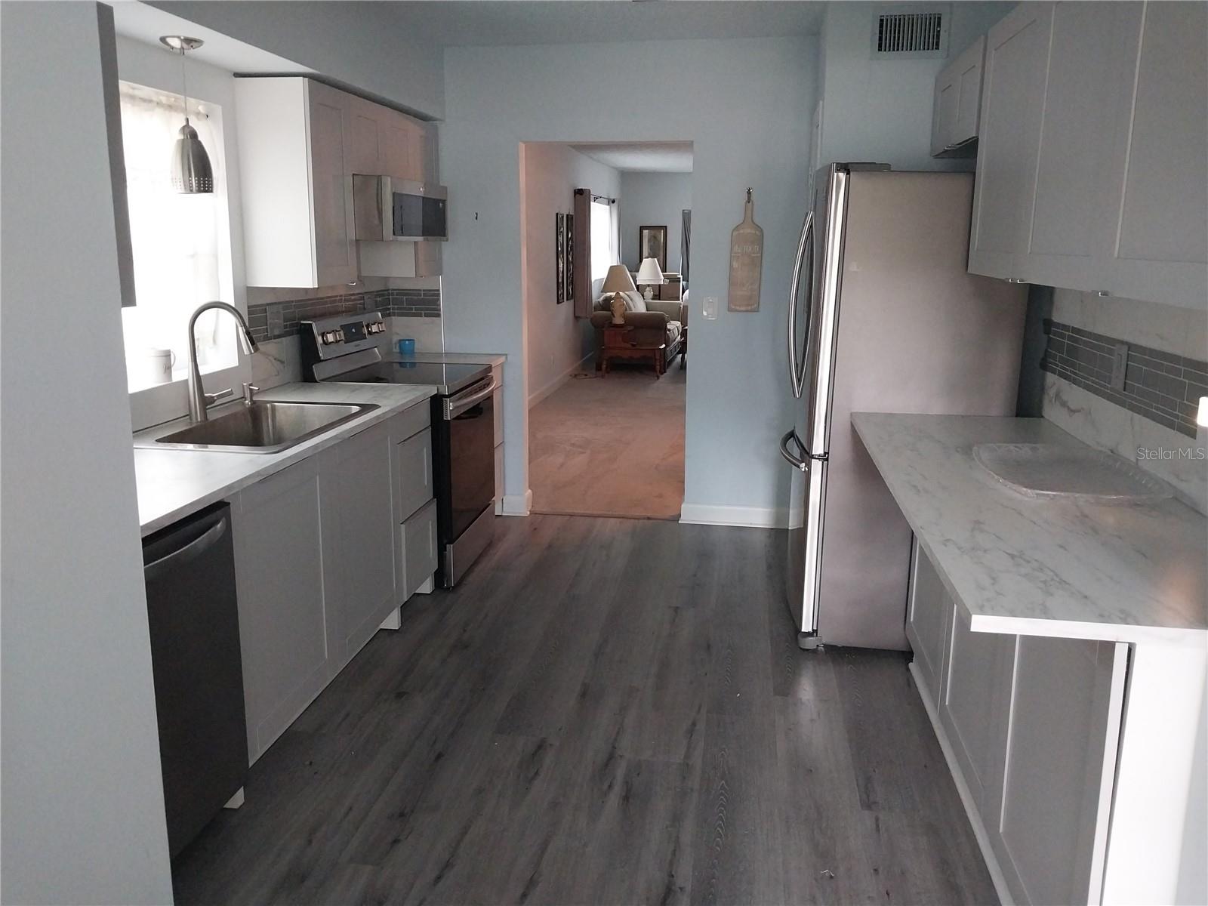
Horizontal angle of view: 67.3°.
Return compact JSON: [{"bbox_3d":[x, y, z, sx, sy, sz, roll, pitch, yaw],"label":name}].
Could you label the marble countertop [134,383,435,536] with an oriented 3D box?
[{"bbox_3d":[-1.192,-0.035,2.864,0.650,0.036,2.160,2,13,9],"label":"marble countertop"}]

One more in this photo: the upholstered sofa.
[{"bbox_3d":[0.419,-1.605,11.560,0.950,0.940,2.200,2,13,9],"label":"upholstered sofa"}]

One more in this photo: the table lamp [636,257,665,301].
[{"bbox_3d":[0.640,-2.384,12.688,0.385,0.690,0.385,2,13,9],"label":"table lamp"}]

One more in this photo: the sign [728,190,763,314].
[{"bbox_3d":[0.729,-1.030,4.655,0.164,0.610,0.025,2,13,9],"label":"sign"}]

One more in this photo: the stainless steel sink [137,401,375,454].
[{"bbox_3d":[-1.184,0.000,3.137,0.545,0.210,0.850,3,13,8],"label":"stainless steel sink"}]

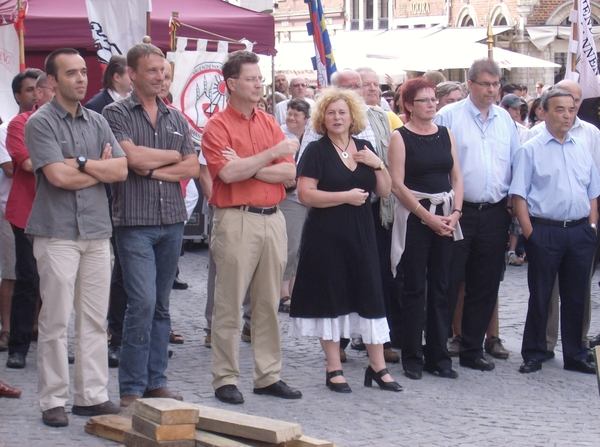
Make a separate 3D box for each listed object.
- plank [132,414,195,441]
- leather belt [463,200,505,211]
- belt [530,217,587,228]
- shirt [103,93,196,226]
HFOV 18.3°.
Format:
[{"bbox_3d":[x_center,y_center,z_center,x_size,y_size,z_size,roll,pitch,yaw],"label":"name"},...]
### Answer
[{"bbox_3d":[-0.596,0.888,8.166,0.170,0.061,0.400,-1,3,-20],"label":"plank"},{"bbox_3d":[1.034,-0.109,11.000,0.400,0.055,0.300,-1,4,-20],"label":"leather belt"},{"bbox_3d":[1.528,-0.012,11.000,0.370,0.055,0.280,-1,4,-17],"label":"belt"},{"bbox_3d":[-0.765,-0.325,9.490,0.500,0.690,0.300,-2,3,-29],"label":"shirt"}]

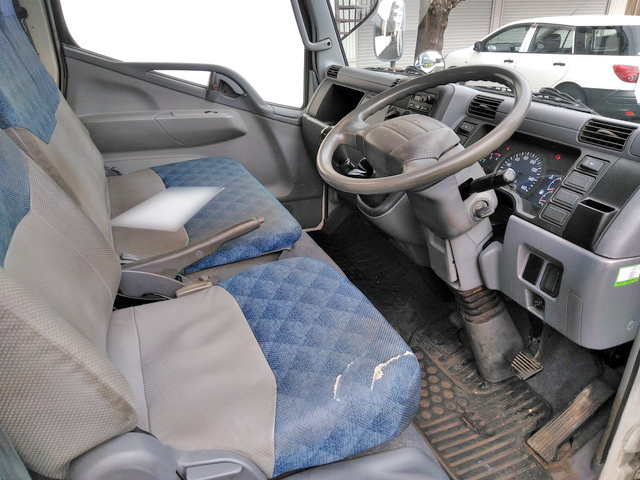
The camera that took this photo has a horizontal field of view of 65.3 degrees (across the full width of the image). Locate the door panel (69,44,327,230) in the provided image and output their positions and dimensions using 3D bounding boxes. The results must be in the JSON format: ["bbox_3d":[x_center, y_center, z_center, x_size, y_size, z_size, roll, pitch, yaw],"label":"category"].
[{"bbox_3d":[-0.432,-0.345,1.994,1.000,0.800,0.120,-11,27,-22],"label":"door panel"}]

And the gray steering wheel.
[{"bbox_3d":[0.208,-0.213,1.022,0.430,0.090,0.430,-34,34,-8],"label":"gray steering wheel"}]

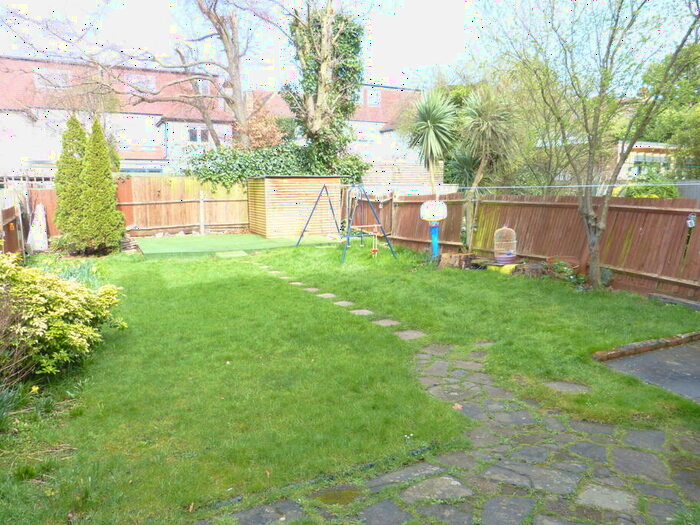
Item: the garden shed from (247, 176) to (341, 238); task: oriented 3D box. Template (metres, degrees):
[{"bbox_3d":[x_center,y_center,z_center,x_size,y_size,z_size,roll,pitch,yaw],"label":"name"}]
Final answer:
[{"bbox_3d":[-1.862,-1.902,17.013,2.650,1.878,1.700,-5,10,-29],"label":"garden shed"}]

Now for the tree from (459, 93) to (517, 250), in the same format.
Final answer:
[{"bbox_3d":[3.458,-2.236,12.628,1.448,4.058,1.448,0,9,0],"label":"tree"}]

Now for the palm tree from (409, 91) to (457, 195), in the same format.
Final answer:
[{"bbox_3d":[2.030,-2.167,12.447,1.132,3.977,1.132,0,9,0],"label":"palm tree"}]

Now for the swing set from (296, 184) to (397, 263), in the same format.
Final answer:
[{"bbox_3d":[-0.190,-1.142,13.077,1.500,1.760,3.350,-5,10,-29],"label":"swing set"}]

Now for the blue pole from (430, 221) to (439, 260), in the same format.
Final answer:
[{"bbox_3d":[1.948,-0.505,11.657,0.161,0.927,0.161,0,9,0],"label":"blue pole"}]

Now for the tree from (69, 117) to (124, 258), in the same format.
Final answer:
[{"bbox_3d":[-6.528,-1.946,13.073,1.293,3.350,1.293,0,9,0],"label":"tree"}]

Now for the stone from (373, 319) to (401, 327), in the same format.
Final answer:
[{"bbox_3d":[0.463,0.779,6.408,0.290,0.045,0.280,-5,10,-29],"label":"stone"}]

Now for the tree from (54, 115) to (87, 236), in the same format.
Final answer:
[{"bbox_3d":[-7.253,-2.064,13.265,0.997,3.525,0.997,0,9,0],"label":"tree"}]

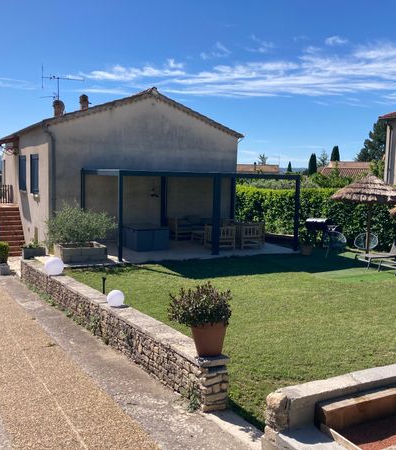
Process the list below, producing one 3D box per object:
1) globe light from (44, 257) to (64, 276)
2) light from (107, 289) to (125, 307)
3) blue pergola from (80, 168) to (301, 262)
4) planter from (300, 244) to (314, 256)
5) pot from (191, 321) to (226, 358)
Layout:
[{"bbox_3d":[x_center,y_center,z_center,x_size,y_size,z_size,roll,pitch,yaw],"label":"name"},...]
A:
[{"bbox_3d":[-3.232,0.935,10.932,0.410,0.410,0.410,-2,7,-28],"label":"globe light"},{"bbox_3d":[-1.356,1.196,7.974,0.290,0.290,0.290,-2,7,-28],"label":"light"},{"bbox_3d":[-0.315,-0.506,16.041,6.136,2.450,3.867,-2,7,-28],"label":"blue pergola"},{"bbox_3d":[3.472,0.774,15.347,0.380,0.360,0.380,1,6,0],"label":"planter"},{"bbox_3d":[0.141,1.281,5.421,0.385,0.350,0.385,1,6,0],"label":"pot"}]

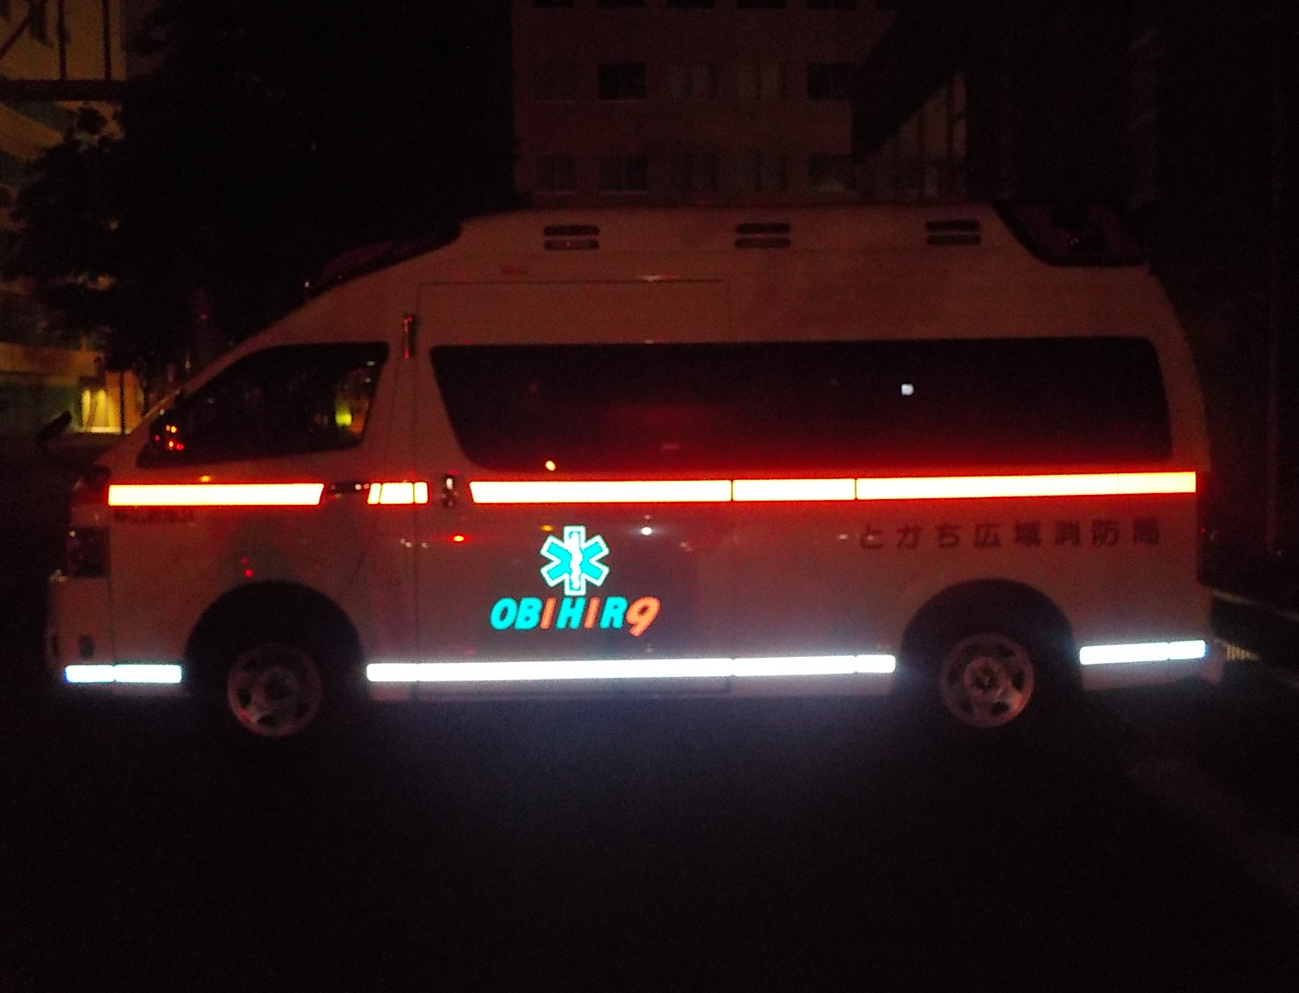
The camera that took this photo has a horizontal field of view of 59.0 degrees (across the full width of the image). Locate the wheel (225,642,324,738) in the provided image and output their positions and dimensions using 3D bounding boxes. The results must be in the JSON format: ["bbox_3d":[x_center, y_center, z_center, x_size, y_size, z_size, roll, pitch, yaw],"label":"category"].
[{"bbox_3d":[-1.627,0.836,5.036,0.420,0.420,0.160,-1,3,-1],"label":"wheel"}]

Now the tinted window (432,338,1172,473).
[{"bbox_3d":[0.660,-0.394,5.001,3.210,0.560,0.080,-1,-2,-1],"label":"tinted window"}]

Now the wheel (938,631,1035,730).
[{"bbox_3d":[1.482,0.806,5.099,0.420,0.420,0.160,-1,3,-1],"label":"wheel"}]

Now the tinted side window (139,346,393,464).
[{"bbox_3d":[-1.665,-0.393,4.958,1.080,0.530,0.080,-1,-2,2],"label":"tinted side window"}]

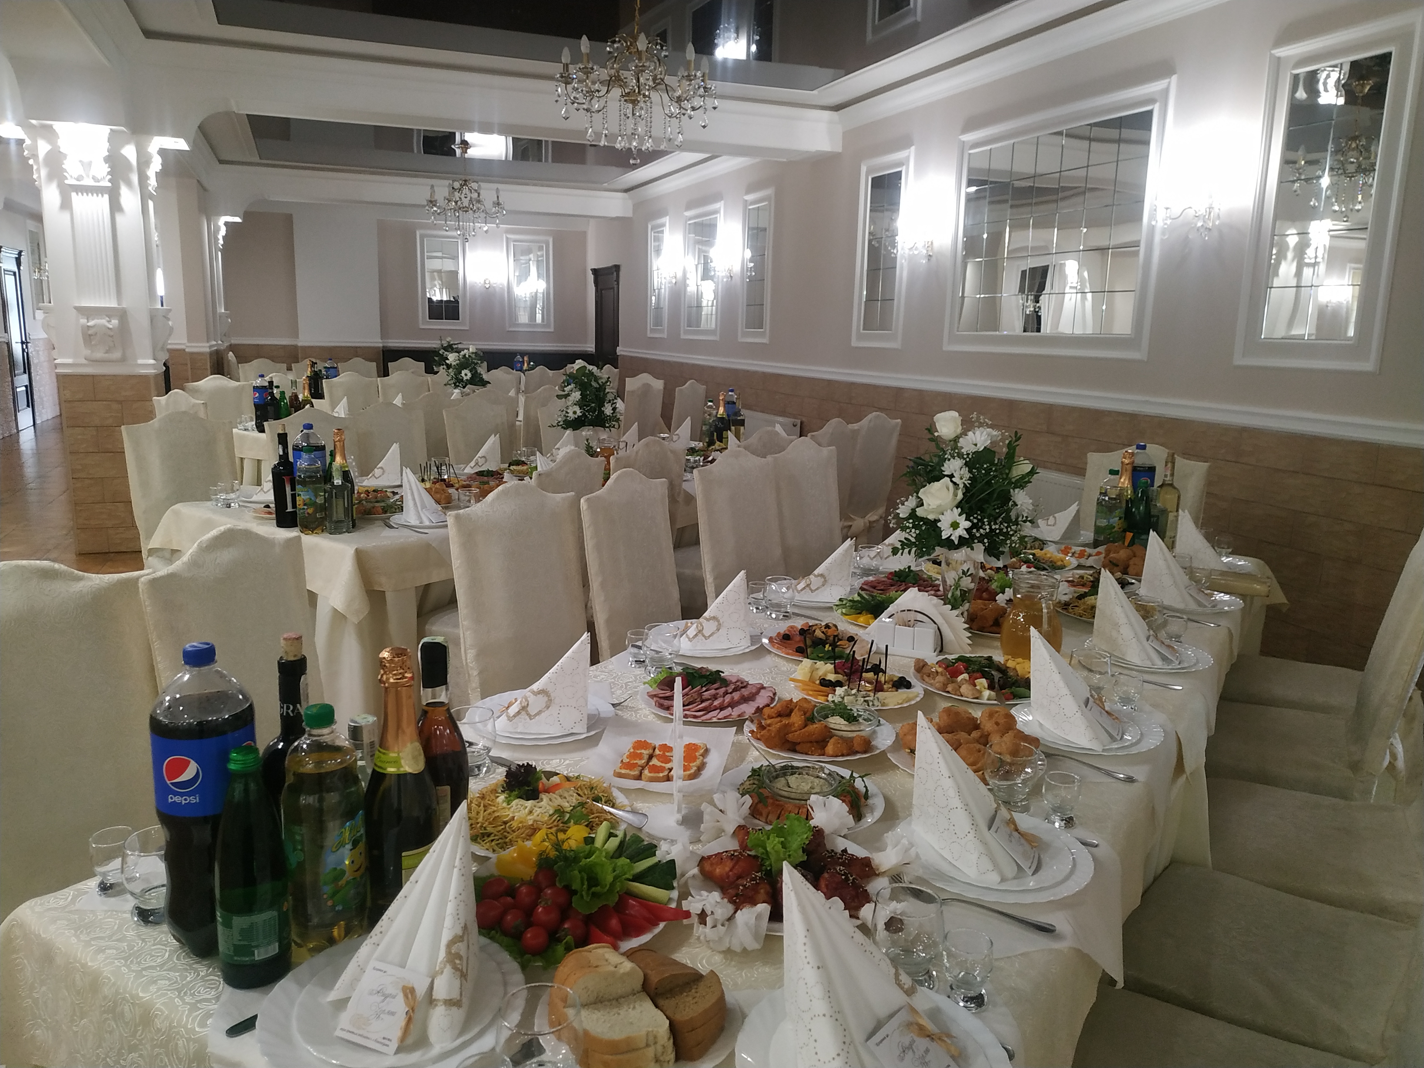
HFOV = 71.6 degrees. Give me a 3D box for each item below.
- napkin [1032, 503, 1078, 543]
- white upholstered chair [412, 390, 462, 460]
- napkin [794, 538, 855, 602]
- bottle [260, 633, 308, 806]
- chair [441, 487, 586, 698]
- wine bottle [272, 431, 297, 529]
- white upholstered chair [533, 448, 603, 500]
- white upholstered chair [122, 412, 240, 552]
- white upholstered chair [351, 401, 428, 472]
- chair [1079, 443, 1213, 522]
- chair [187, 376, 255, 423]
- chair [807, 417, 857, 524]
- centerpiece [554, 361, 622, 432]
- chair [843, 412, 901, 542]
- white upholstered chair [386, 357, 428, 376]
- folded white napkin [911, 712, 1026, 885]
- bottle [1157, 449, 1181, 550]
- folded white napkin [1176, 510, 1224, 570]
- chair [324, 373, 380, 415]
[{"bbox_3d":[1.123,-0.051,3.235,0.150,0.135,0.150,9,14,33],"label":"napkin"},{"bbox_3d":[-1.667,-0.253,5.433,0.520,1.068,0.440,9,14,33],"label":"white upholstered chair"},{"bbox_3d":[0.284,0.076,2.451,0.150,0.166,0.135,9,14,33],"label":"napkin"},{"bbox_3d":[-0.461,0.271,1.106,0.076,0.326,0.076,9,14,33],"label":"bottle"},{"bbox_3d":[-0.326,0.388,2.522,0.560,1.010,0.460,10,15,35],"label":"chair"},{"bbox_3d":[-1.409,-0.180,3.257,0.076,0.318,0.076,-6,14,-29],"label":"wine bottle"},{"bbox_3d":[-0.657,0.215,3.326,0.530,1.035,0.440,9,14,33],"label":"white upholstered chair"},{"bbox_3d":[-2.017,0.040,4.043,0.530,1.035,0.440,9,14,33],"label":"white upholstered chair"},{"bbox_3d":[-1.400,-0.108,4.760,0.530,1.020,0.460,9,14,32],"label":"white upholstered chair"},{"bbox_3d":[1.535,0.177,3.699,0.460,1.010,0.560,9,14,32],"label":"chair"},{"bbox_3d":[-2.981,-0.458,6.295,0.520,1.068,0.440,9,14,33],"label":"chair"},{"bbox_3d":[0.389,-0.072,4.841,0.530,1.020,0.460,10,14,35],"label":"chair"},{"bbox_3d":[-0.576,-0.562,4.674,0.330,0.490,0.335,2,12,0],"label":"centerpiece"},{"bbox_3d":[0.585,-0.119,5.079,0.530,1.035,0.440,9,14,33],"label":"chair"},{"bbox_3d":[-2.827,-1.187,9.749,0.520,1.068,0.440,9,14,33],"label":"white upholstered chair"},{"bbox_3d":[0.332,0.328,1.267,0.150,0.166,0.135,9,14,33],"label":"folded white napkin"},{"bbox_3d":[1.494,-0.108,3.201,0.075,0.306,0.075,9,14,33],"label":"bottle"},{"bbox_3d":[1.424,0.010,2.881,0.140,0.165,0.155,9,14,33],"label":"folded white napkin"},{"bbox_3d":[-2.422,-0.633,7.089,0.530,1.020,0.460,9,14,32],"label":"chair"}]

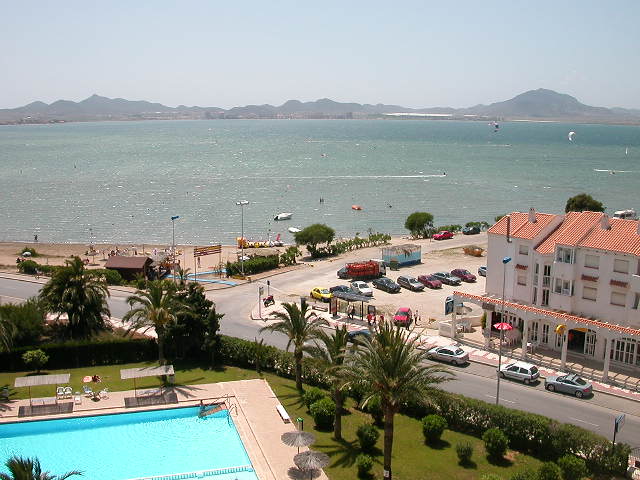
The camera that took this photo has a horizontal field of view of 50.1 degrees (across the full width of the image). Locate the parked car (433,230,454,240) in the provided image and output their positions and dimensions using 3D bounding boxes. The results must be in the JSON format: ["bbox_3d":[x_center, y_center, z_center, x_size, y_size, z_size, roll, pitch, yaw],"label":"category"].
[{"bbox_3d":[23.000,-0.739,127.878,4.250,1.400,1.680,-6,12,-32],"label":"parked car"}]

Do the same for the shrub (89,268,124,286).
[{"bbox_3d":[-32.204,5.576,102.125,5.000,2.200,2.400,5,11,27],"label":"shrub"}]

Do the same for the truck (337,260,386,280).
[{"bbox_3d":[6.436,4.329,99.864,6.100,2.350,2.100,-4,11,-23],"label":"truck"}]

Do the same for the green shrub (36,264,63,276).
[{"bbox_3d":[-41.170,4.681,104.312,4.000,1.400,1.800,4,11,20],"label":"green shrub"}]

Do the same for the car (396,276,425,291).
[{"bbox_3d":[12.758,6.087,96.056,1.680,1.420,4.150,-6,12,-32],"label":"car"}]

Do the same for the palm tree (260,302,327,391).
[{"bbox_3d":[-2.151,9.305,59.405,5.700,7.900,5.400,0,10,0],"label":"palm tree"}]

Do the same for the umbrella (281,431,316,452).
[{"bbox_3d":[-1.431,14.399,46.739,2.350,2.300,2.350,0,10,0],"label":"umbrella"}]

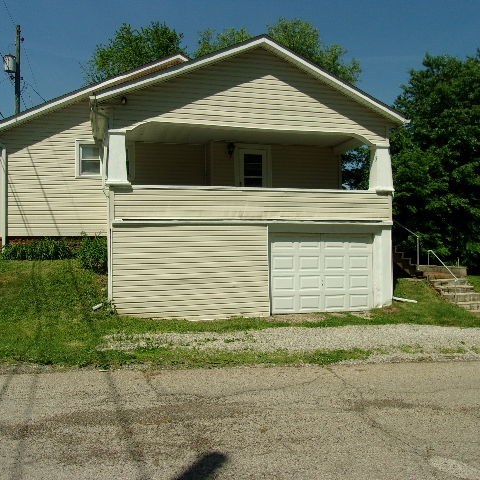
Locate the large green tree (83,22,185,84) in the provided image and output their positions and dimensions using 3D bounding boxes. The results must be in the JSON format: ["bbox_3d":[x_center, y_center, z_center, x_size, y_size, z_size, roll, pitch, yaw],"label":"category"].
[{"bbox_3d":[-6.301,-6.234,29.928,7.300,13.676,7.300,-1,-1,-17],"label":"large green tree"}]

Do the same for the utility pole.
[{"bbox_3d":[-9.733,-4.514,21.948,0.280,9.968,0.280,-1,-1,-17],"label":"utility pole"}]

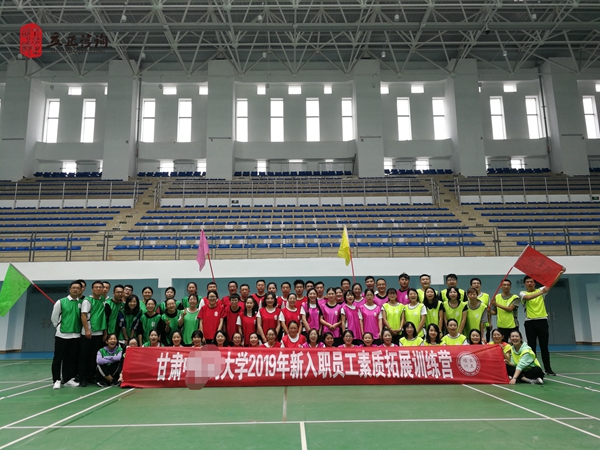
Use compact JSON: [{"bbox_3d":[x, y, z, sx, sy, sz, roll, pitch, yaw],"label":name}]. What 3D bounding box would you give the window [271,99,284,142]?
[{"bbox_3d":[-1.444,-6.720,30.143,0.840,3.001,0.200,0,-11,-1],"label":"window"}]

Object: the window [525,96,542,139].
[{"bbox_3d":[15.227,-6.973,30.474,0.840,2.961,0.200,0,-11,-1],"label":"window"}]

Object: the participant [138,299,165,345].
[{"bbox_3d":[-2.638,2.030,8.270,0.480,1.425,0.330,1,-11,-9],"label":"participant"}]

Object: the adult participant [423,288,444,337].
[{"bbox_3d":[2.427,1.923,8.428,0.460,1.574,0.300,-2,-11,7],"label":"adult participant"}]

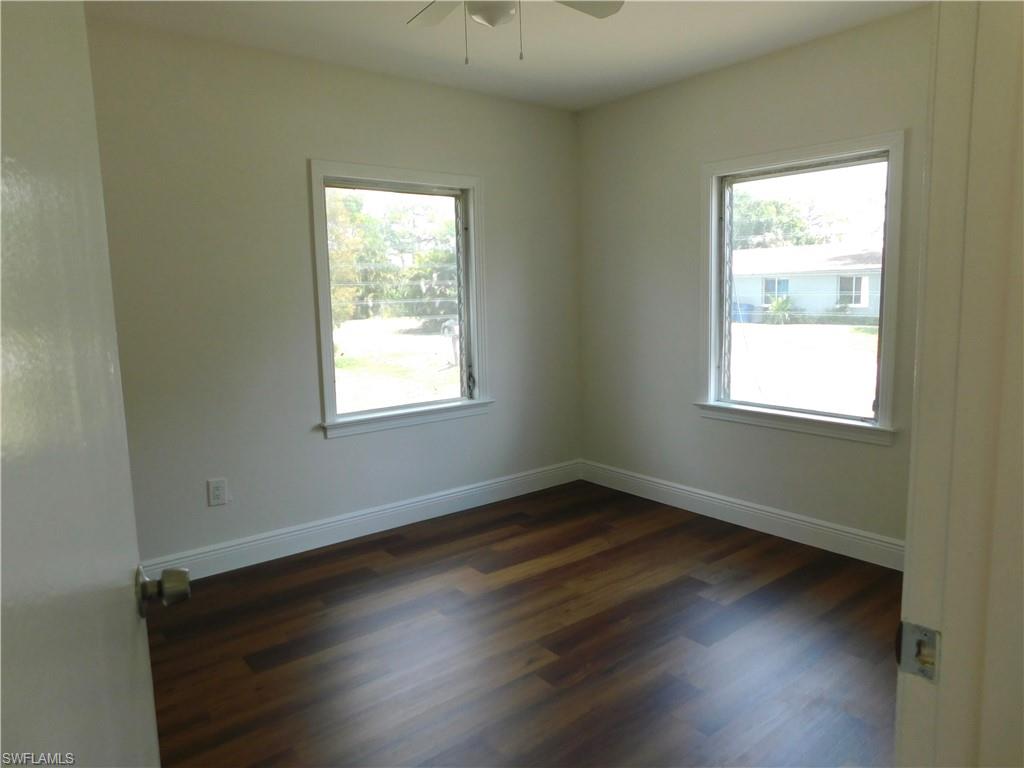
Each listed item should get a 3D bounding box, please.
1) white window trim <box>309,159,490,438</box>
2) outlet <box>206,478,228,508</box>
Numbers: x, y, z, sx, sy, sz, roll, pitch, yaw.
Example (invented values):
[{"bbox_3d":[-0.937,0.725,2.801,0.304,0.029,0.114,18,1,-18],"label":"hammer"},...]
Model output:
[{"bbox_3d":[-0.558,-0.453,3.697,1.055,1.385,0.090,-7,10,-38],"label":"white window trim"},{"bbox_3d":[-1.364,0.503,3.167,0.075,0.118,0.012,-7,10,-38],"label":"outlet"}]

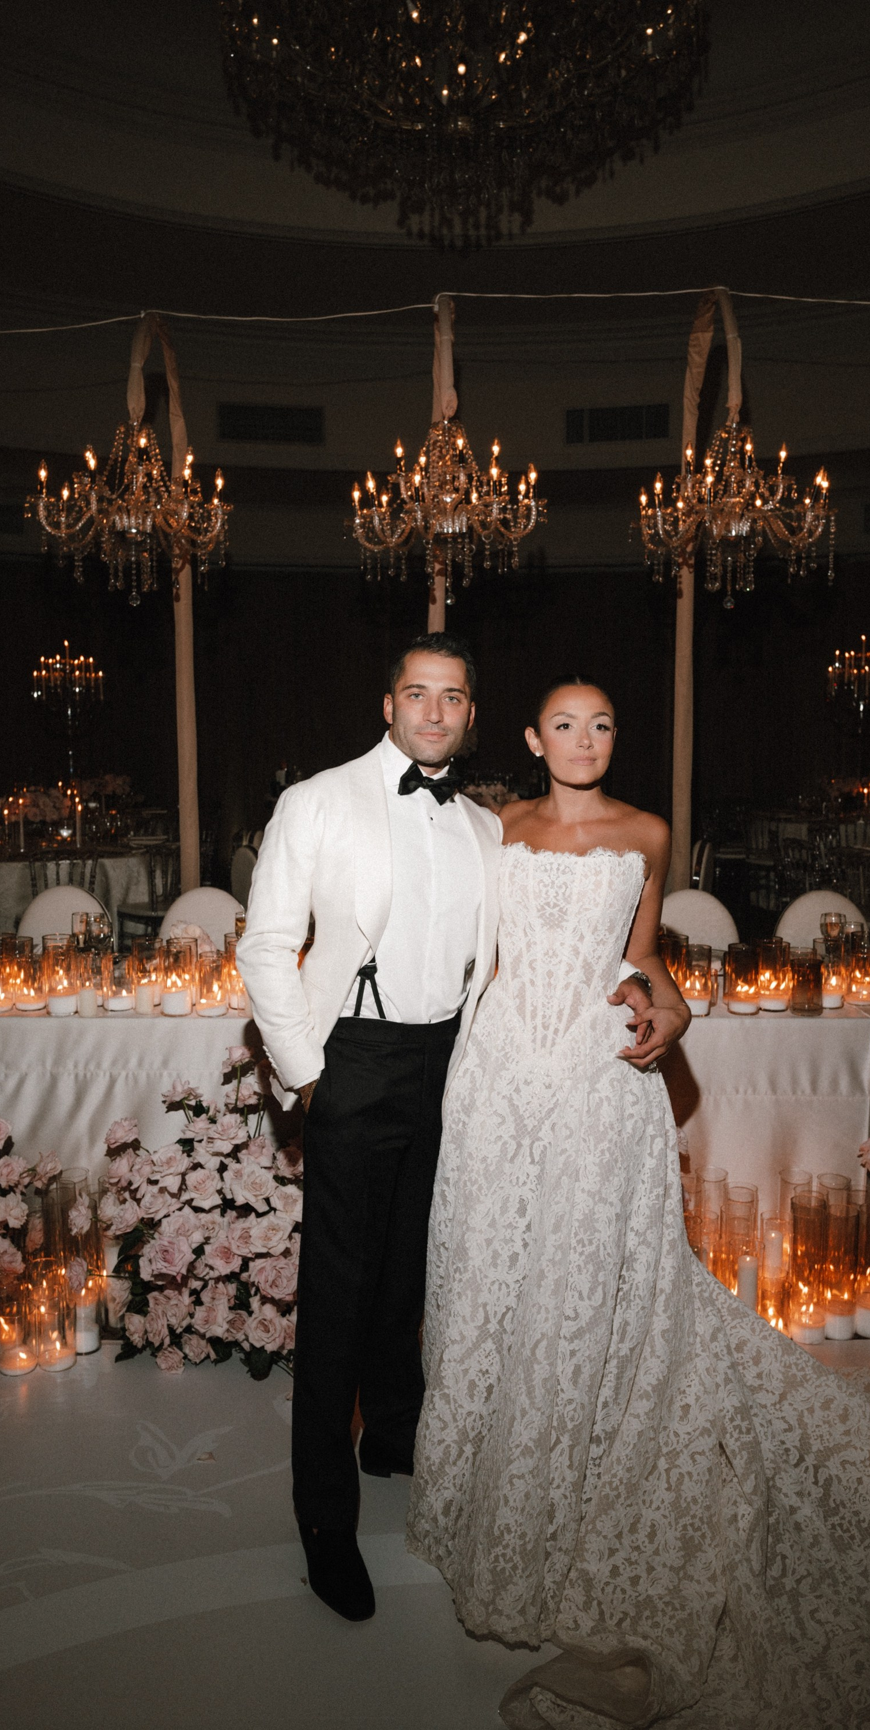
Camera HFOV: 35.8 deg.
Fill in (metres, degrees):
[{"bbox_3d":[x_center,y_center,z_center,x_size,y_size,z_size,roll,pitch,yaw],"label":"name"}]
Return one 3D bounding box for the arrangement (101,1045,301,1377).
[{"bbox_3d":[-0.595,0.876,3.630,0.590,0.770,0.480,0,8,0],"label":"arrangement"}]

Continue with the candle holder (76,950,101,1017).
[{"bbox_3d":[-1.031,0.354,4.002,0.070,0.185,0.070,0,8,0],"label":"candle holder"}]

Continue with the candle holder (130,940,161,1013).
[{"bbox_3d":[-0.884,0.343,4.123,0.091,0.214,0.091,0,7,0],"label":"candle holder"}]

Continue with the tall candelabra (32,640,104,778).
[{"bbox_3d":[-3.176,-1.188,11.541,0.610,1.445,0.610,0,7,0],"label":"tall candelabra"}]

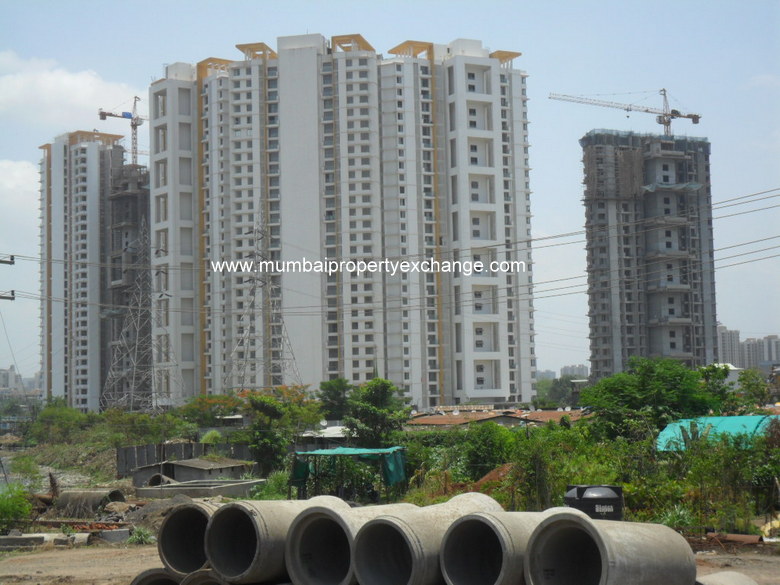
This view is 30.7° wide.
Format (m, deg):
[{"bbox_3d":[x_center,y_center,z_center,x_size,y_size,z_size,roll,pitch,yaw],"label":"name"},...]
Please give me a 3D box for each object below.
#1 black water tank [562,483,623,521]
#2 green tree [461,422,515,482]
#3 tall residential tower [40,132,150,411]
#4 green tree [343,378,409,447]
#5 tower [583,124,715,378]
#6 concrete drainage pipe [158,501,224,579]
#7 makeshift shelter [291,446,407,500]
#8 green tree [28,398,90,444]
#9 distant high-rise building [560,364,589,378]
[{"bbox_3d":[4.991,5.526,34.647,1.420,1.620,1.420,-1,-5,0],"label":"black water tank"},{"bbox_3d":[5.120,8.399,74.547,2.900,3.131,2.800,-1,-5,0],"label":"green tree"},{"bbox_3d":[-93.964,-2.623,456.039,29.000,94.267,23.000,2,-6,-37],"label":"tall residential tower"},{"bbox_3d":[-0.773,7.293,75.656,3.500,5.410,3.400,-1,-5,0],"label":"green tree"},{"bbox_3d":[71.855,-3.853,394.606,28.000,78.869,23.000,1,-5,-28],"label":"tower"},{"bbox_3d":[-2.714,4.272,25.012,1.360,1.360,2.500,-5,-6,40],"label":"concrete drainage pipe"},{"bbox_3d":[-1.741,7.718,59.564,4.750,2.415,4.000,-2,-5,6],"label":"makeshift shelter"},{"bbox_3d":[-33.736,13.175,144.468,6.100,4.764,5.600,-1,-5,0],"label":"green tree"},{"bbox_3d":[259.321,134.346,1995.299,38.000,66.214,28.000,-1,-5,0],"label":"distant high-rise building"}]

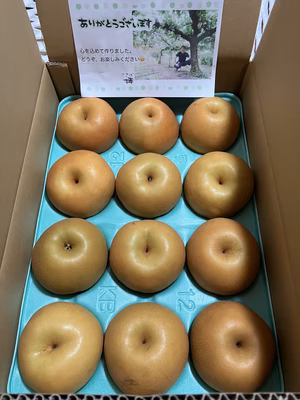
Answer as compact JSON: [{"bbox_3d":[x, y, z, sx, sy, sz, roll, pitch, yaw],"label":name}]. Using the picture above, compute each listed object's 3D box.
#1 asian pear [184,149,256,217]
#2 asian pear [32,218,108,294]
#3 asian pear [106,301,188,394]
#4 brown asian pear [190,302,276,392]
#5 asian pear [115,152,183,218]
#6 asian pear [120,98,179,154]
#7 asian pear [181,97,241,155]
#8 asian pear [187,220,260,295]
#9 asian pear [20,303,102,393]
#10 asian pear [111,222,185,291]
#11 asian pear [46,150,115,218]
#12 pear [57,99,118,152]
[{"bbox_3d":[0.095,-0.021,0.448,0.094,0.082,0.094,0,64,0],"label":"asian pear"},{"bbox_3d":[-0.101,0.071,0.415,0.096,0.082,0.096,0,63,0],"label":"asian pear"},{"bbox_3d":[-0.004,0.166,0.367,0.094,0.081,0.094,0,63,0],"label":"asian pear"},{"bbox_3d":[0.095,0.168,0.373,0.096,0.080,0.096,0,64,0],"label":"brown asian pear"},{"bbox_3d":[-0.001,-0.021,0.467,0.096,0.080,0.096,1,70,-1],"label":"asian pear"},{"bbox_3d":[-0.001,-0.116,0.512,0.092,0.078,0.092,0,63,0],"label":"asian pear"},{"bbox_3d":[0.095,-0.118,0.512,0.094,0.080,0.094,0,63,0],"label":"asian pear"},{"bbox_3d":[0.091,0.069,0.403,0.092,0.080,0.092,0,64,0],"label":"asian pear"},{"bbox_3d":[-0.098,0.160,0.358,0.090,0.078,0.090,0,64,0],"label":"asian pear"},{"bbox_3d":[-0.003,0.069,0.403,0.092,0.080,0.092,0,64,0],"label":"asian pear"},{"bbox_3d":[-0.099,-0.022,0.463,0.097,0.083,0.097,0,63,0],"label":"asian pear"},{"bbox_3d":[-0.099,-0.118,0.513,0.093,0.079,0.093,0,63,0],"label":"pear"}]

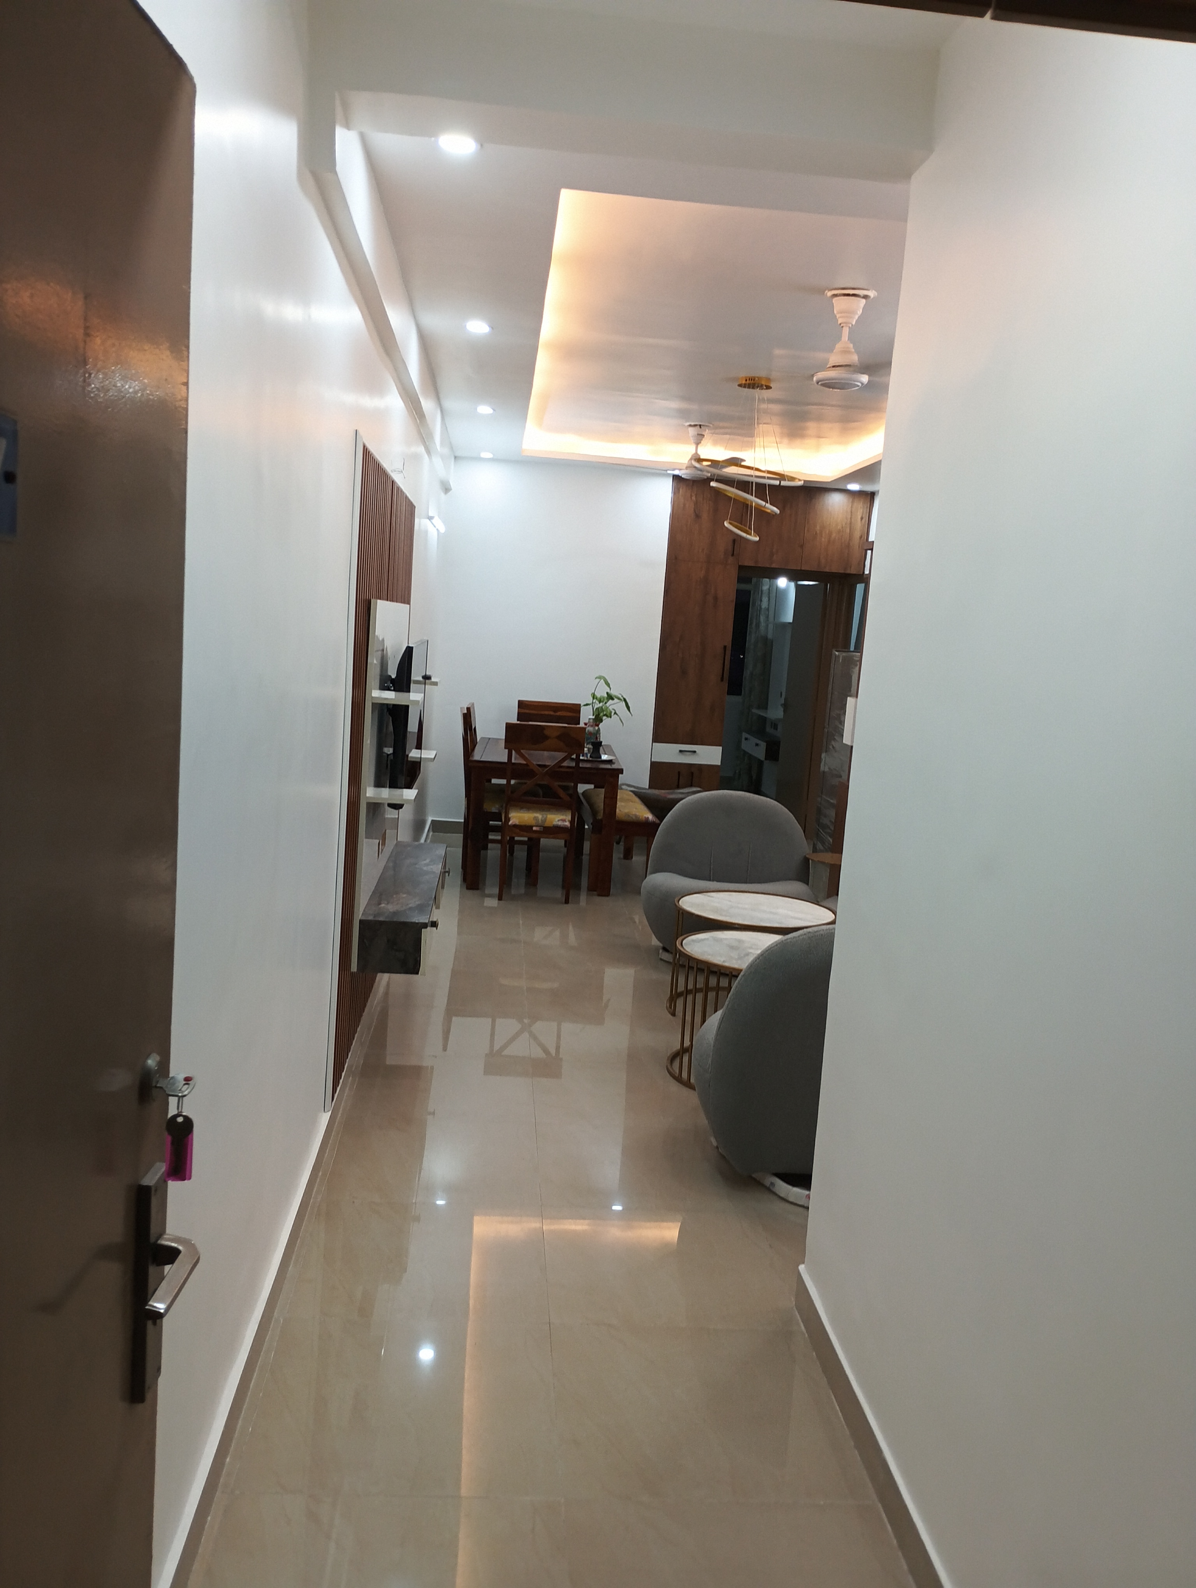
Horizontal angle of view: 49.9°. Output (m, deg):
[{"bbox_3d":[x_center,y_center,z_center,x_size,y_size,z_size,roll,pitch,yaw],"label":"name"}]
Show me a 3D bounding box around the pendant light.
[{"bbox_3d":[0.731,-1.595,6.156,0.533,0.755,0.503,3,7,-5],"label":"pendant light"}]

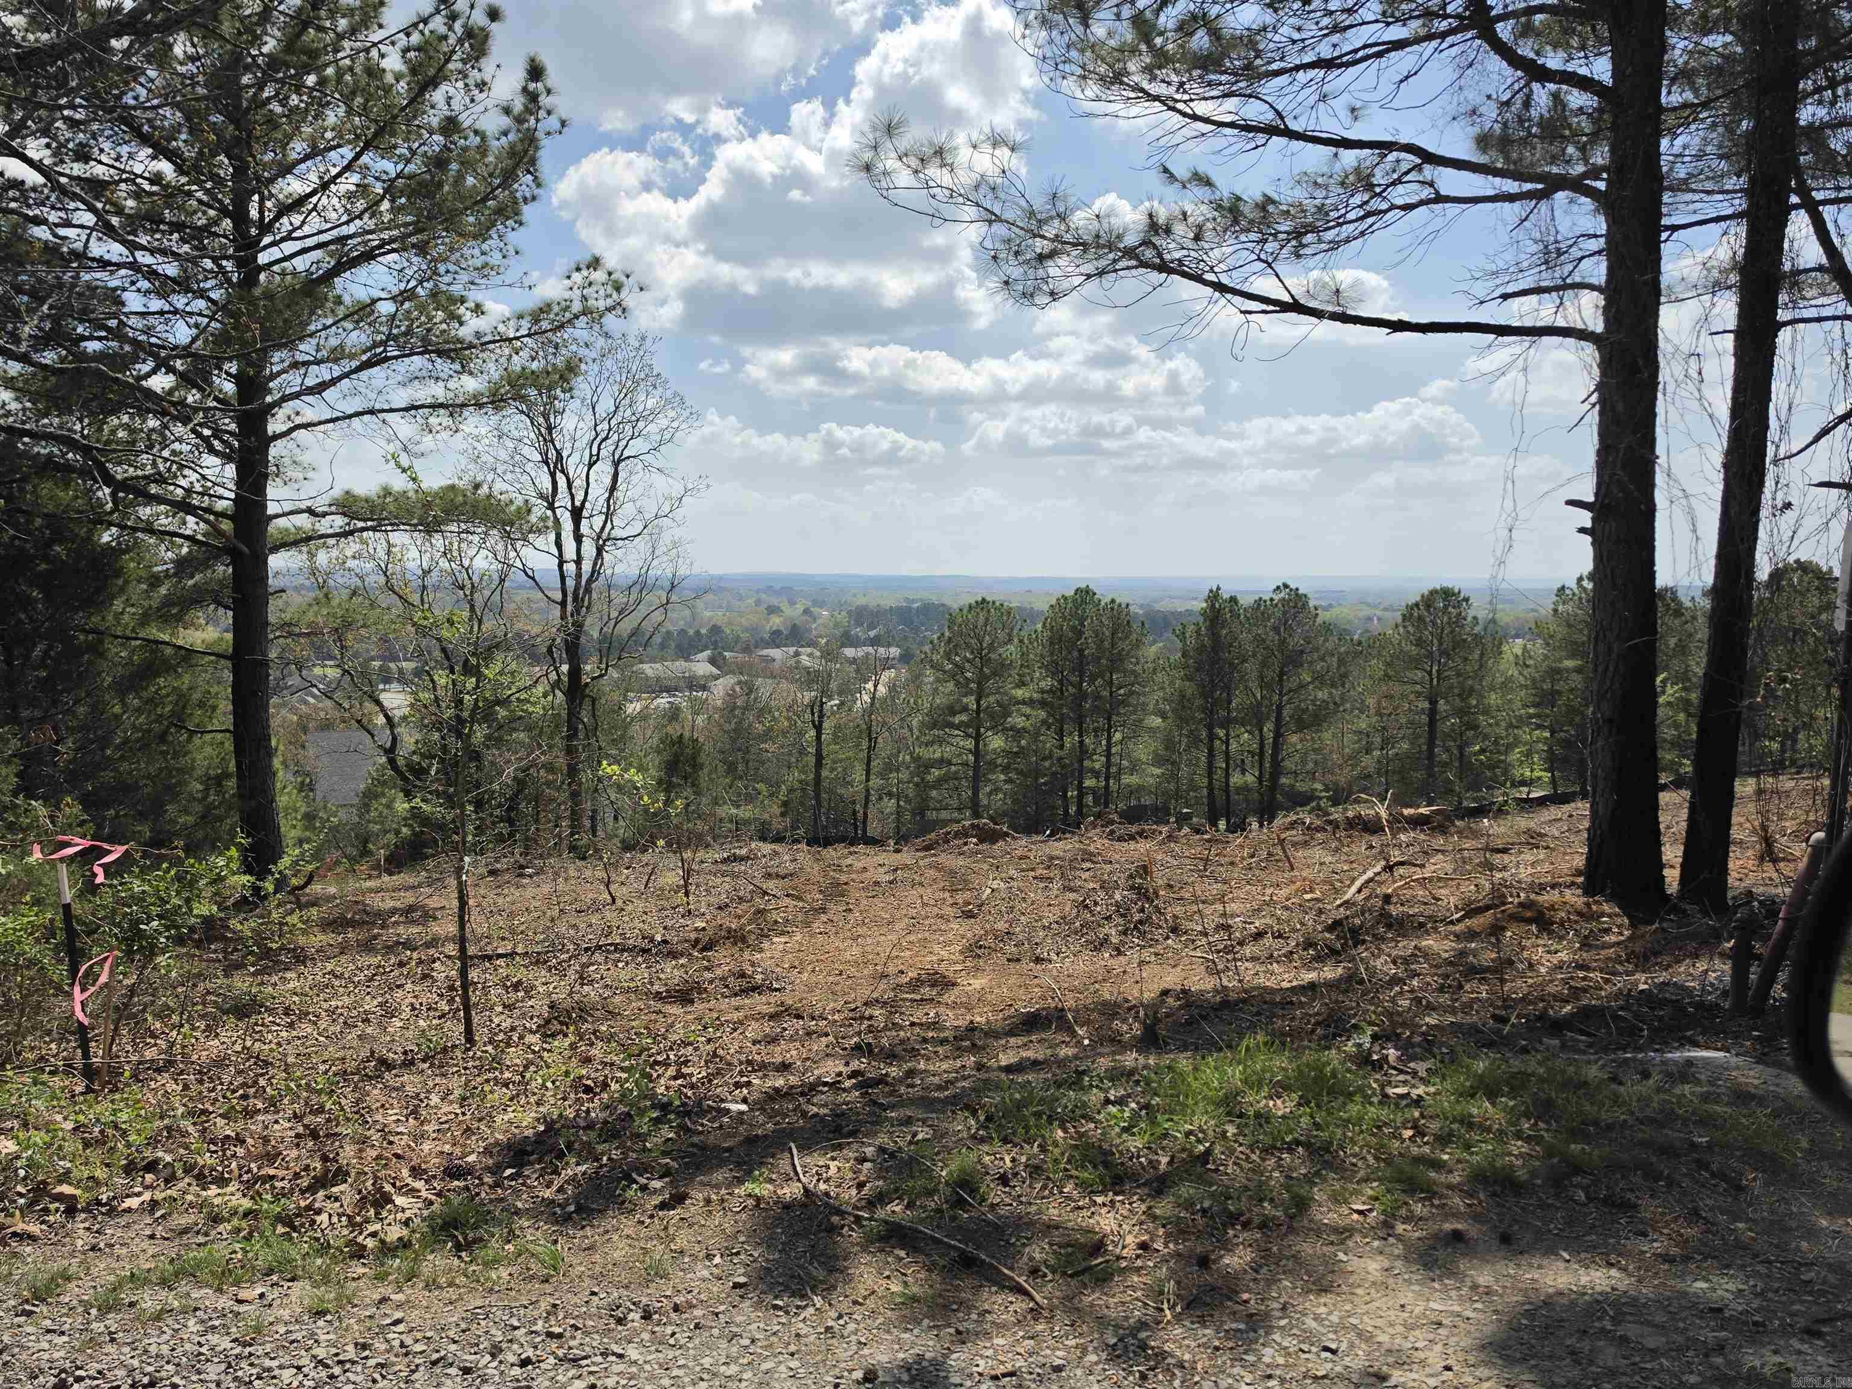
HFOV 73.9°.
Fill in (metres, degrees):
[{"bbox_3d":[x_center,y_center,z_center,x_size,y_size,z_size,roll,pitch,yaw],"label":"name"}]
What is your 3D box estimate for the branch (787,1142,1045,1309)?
[{"bbox_3d":[-0.073,1.309,3.043,0.150,0.100,0.960,-4,8,-42],"label":"branch"}]

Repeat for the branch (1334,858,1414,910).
[{"bbox_3d":[3.426,1.431,9.447,1.250,0.220,0.170,-5,8,-43],"label":"branch"}]

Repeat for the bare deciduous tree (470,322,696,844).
[{"bbox_3d":[-5.538,-1.602,19.590,3.725,8.300,3.539,1,6,0],"label":"bare deciduous tree"}]

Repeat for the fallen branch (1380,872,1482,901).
[{"bbox_3d":[3.917,1.447,9.497,0.880,0.140,0.360,1,6,7],"label":"fallen branch"}]

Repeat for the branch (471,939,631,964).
[{"bbox_3d":[-2.622,1.788,8.635,1.098,0.096,0.143,-2,6,-25],"label":"branch"}]

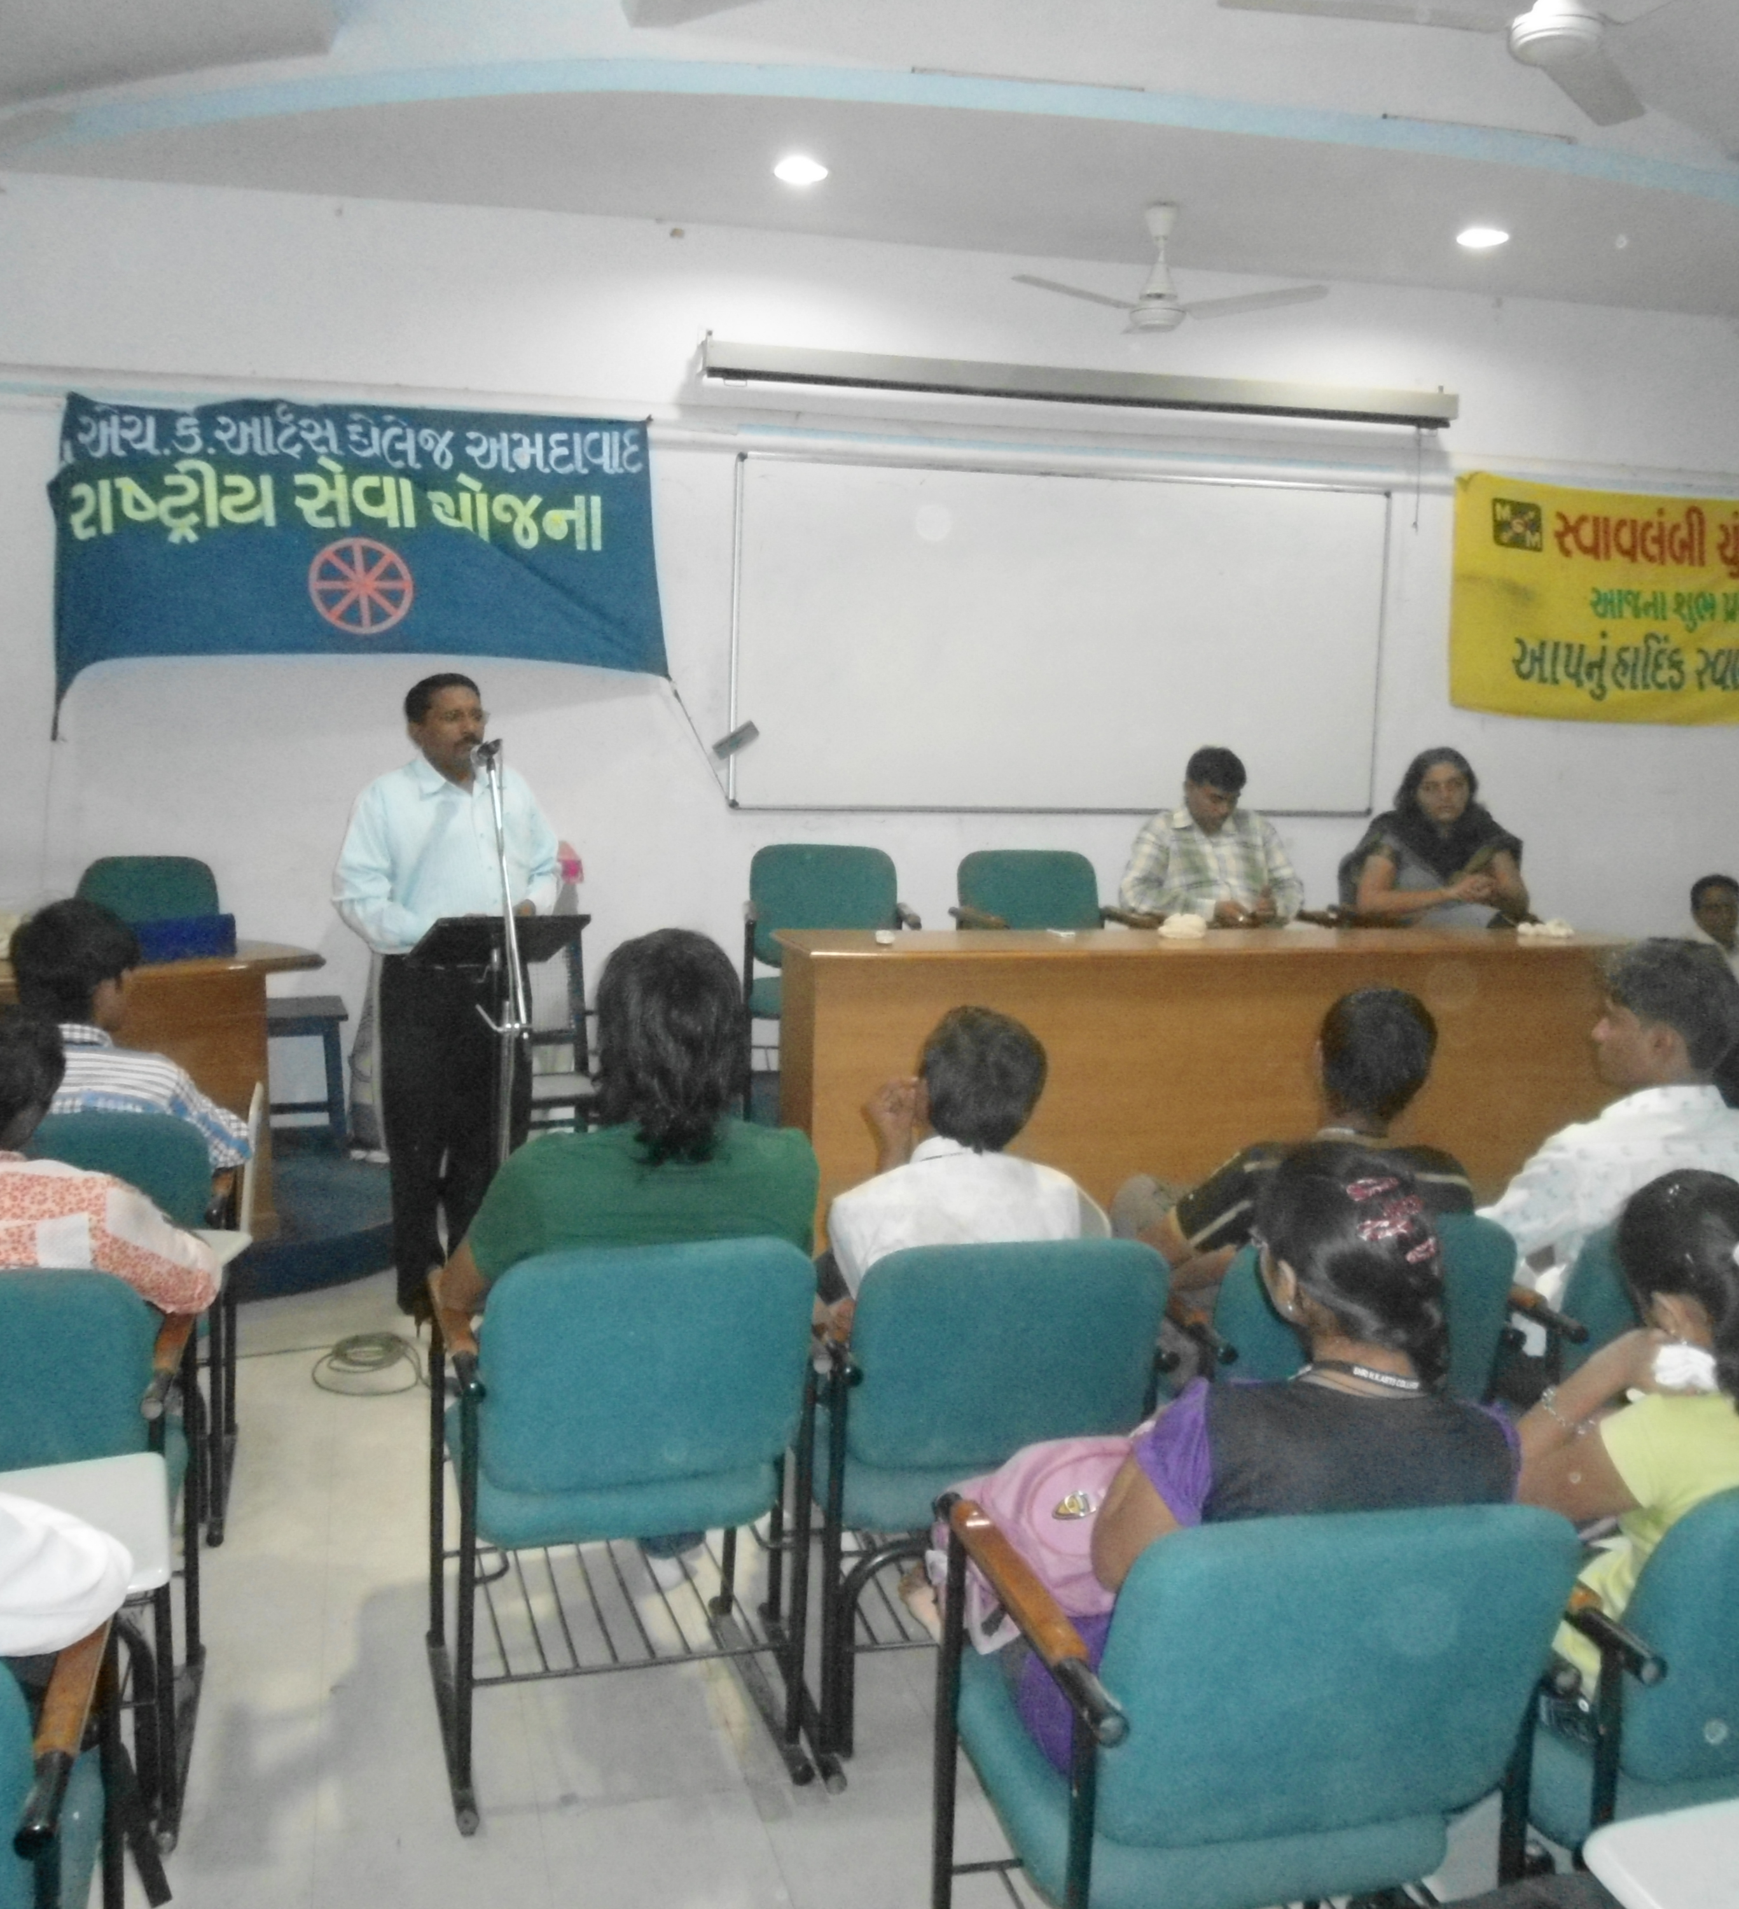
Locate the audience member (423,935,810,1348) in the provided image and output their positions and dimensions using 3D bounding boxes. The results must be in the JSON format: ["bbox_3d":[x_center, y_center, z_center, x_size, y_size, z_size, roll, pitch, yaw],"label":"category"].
[{"bbox_3d":[-0.403,0.549,3.062,0.600,1.200,0.720,0,6,-16],"label":"audience member"}]

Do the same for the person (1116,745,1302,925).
[{"bbox_3d":[1.032,-0.053,5.842,0.600,1.160,0.750,0,5,-10],"label":"person"}]

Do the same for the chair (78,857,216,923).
[{"bbox_3d":[-2.184,0.136,5.788,0.540,0.860,0.600,-1,6,-17],"label":"chair"}]

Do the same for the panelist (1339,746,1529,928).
[{"bbox_3d":[1.781,-0.065,6.055,0.620,1.170,0.750,0,5,-12],"label":"panelist"}]

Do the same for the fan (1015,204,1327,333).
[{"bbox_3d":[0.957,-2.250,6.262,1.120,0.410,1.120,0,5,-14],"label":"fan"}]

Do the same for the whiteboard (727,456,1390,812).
[{"bbox_3d":[0.734,-1.127,6.961,2.496,1.216,0.030,0,5,-14],"label":"whiteboard"}]

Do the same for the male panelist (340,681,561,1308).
[{"bbox_3d":[-1.118,0.116,5.042,0.540,1.700,0.400,-3,6,-34],"label":"male panelist"}]

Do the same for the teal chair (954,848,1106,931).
[{"bbox_3d":[0.496,0.120,5.802,0.550,0.830,0.640,0,5,-14],"label":"teal chair"}]

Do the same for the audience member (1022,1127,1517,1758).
[{"bbox_3d":[0.367,0.712,2.157,0.520,1.100,0.700,0,6,-13],"label":"audience member"}]

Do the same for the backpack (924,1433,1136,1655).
[{"bbox_3d":[0.211,0.640,2.140,0.320,0.280,0.220,4,6,22],"label":"backpack"}]

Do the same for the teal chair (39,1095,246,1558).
[{"bbox_3d":[-1.522,0.657,3.700,0.550,0.800,0.630,0,6,-16],"label":"teal chair"}]

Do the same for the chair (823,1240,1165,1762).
[{"bbox_3d":[0.126,0.764,3.007,0.530,0.810,0.660,0,5,-14],"label":"chair"}]

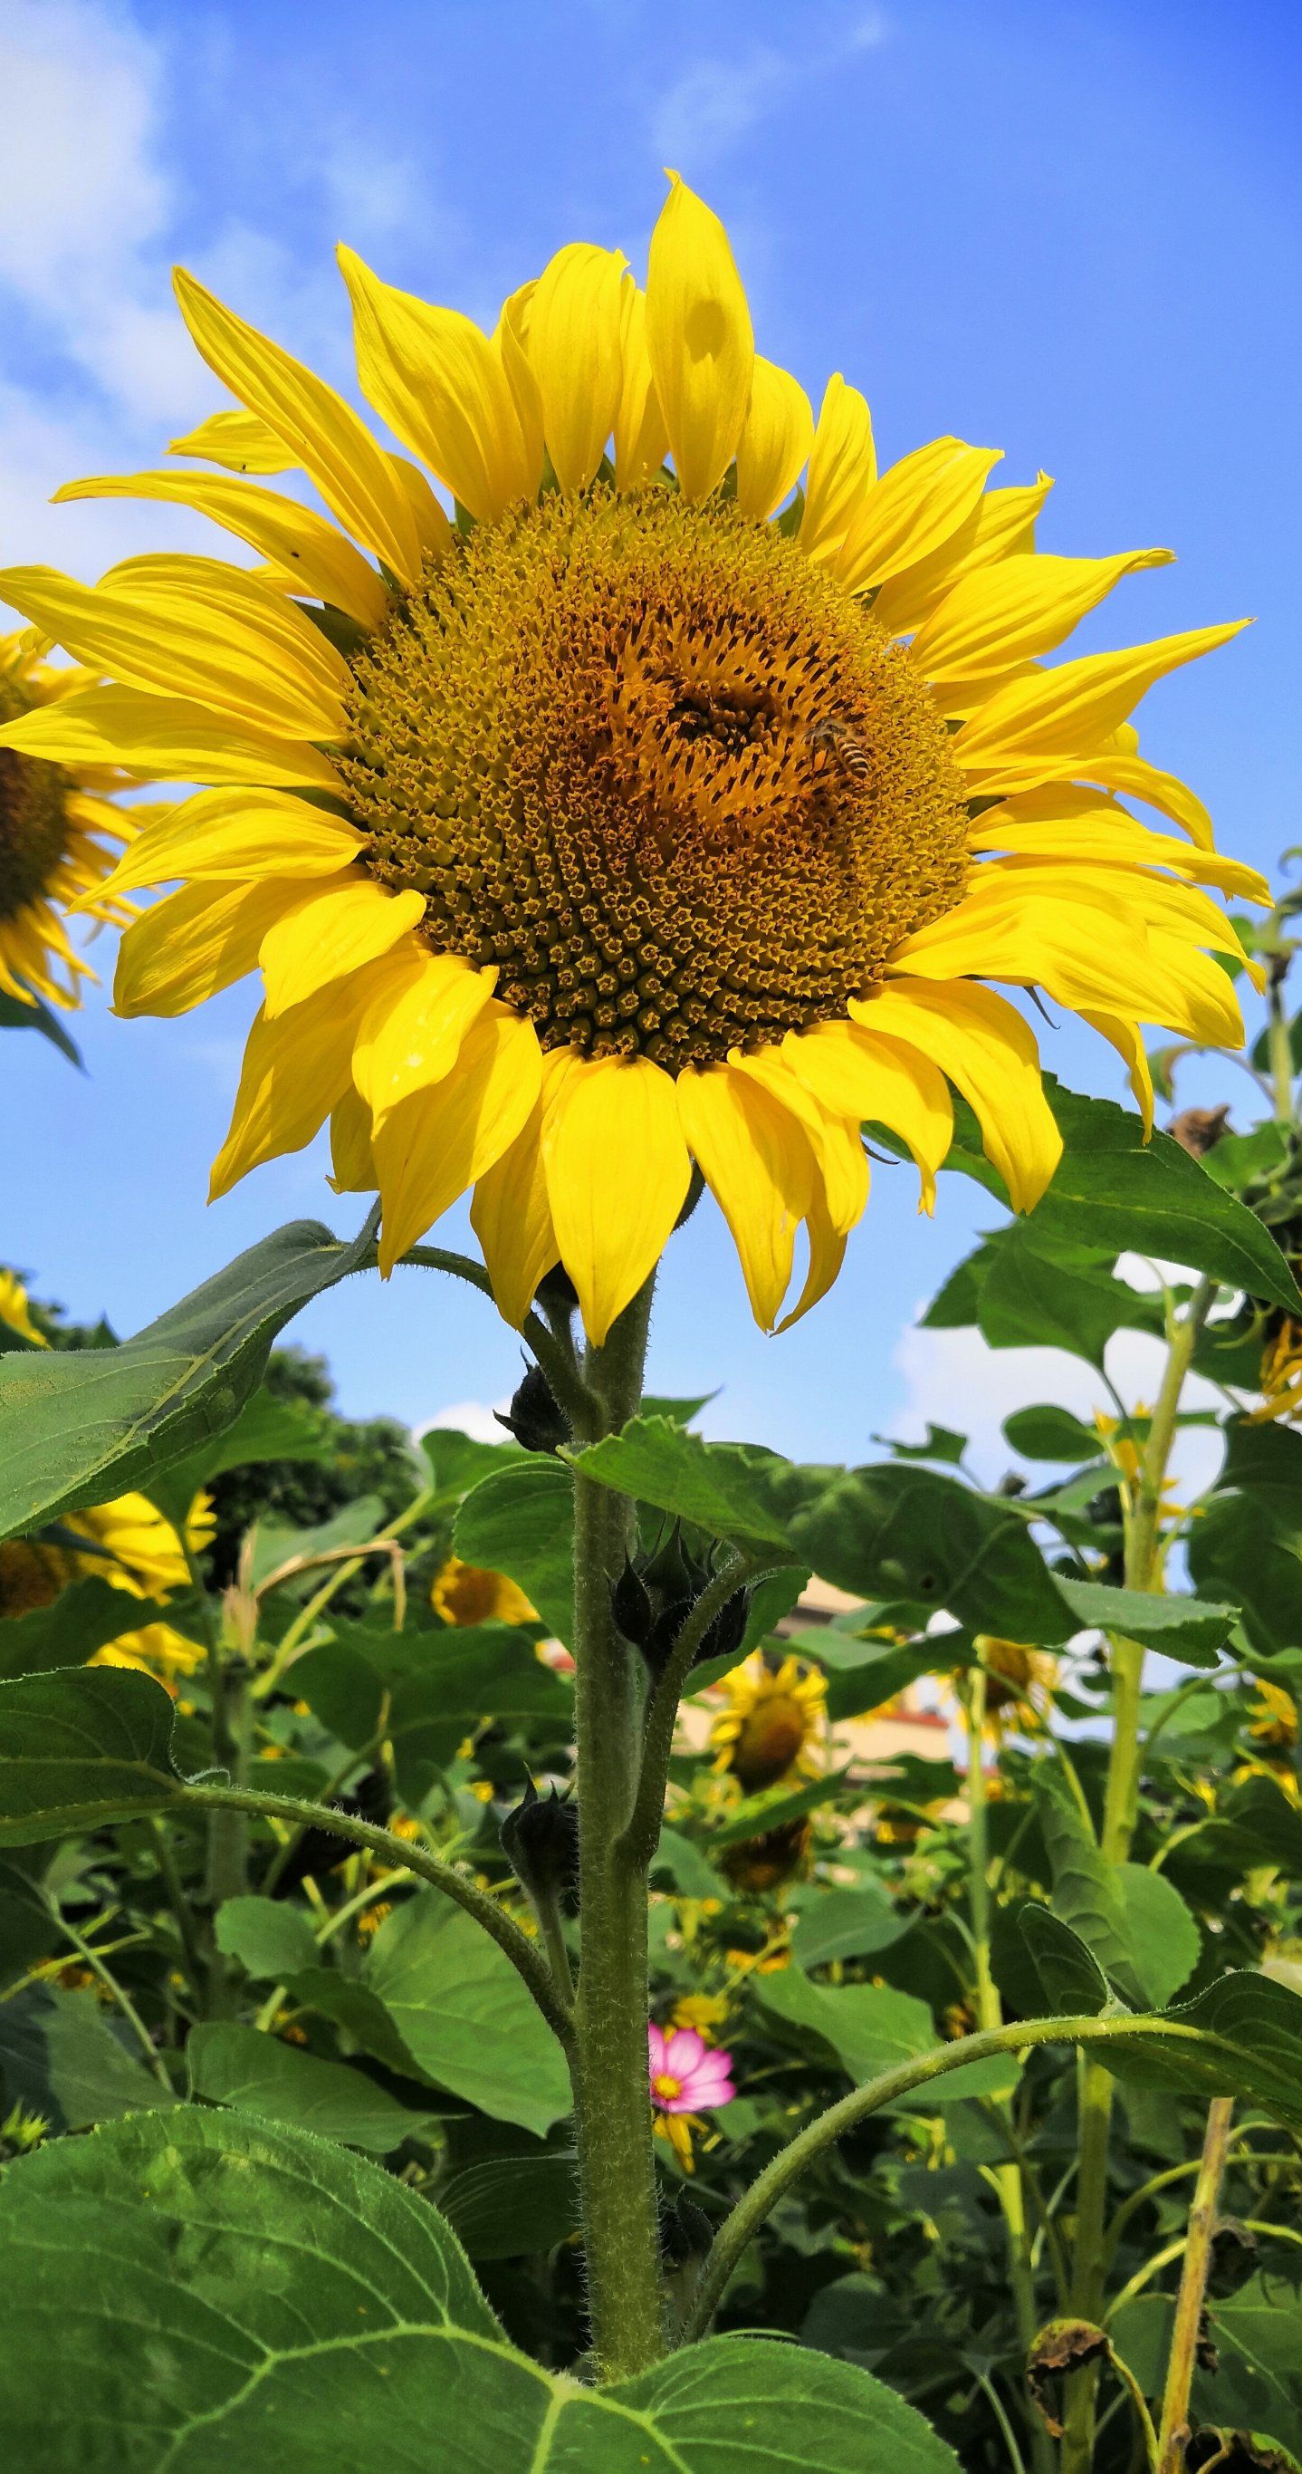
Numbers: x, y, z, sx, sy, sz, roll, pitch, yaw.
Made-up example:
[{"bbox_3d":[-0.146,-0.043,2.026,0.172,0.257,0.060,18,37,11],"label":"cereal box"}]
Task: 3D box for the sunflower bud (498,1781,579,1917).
[{"bbox_3d":[-0.024,0.137,0.437,0.020,0.030,0.020,0,-10,0],"label":"sunflower bud"}]

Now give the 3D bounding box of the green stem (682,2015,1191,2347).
[{"bbox_3d":[0.062,0.201,0.412,0.107,0.064,0.025,0,-10,0],"label":"green stem"}]

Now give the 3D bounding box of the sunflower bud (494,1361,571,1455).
[{"bbox_3d":[-0.027,0.039,0.455,0.019,0.024,0.018,0,-10,0],"label":"sunflower bud"}]

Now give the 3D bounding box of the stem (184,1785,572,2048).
[{"bbox_3d":[-0.059,0.148,0.420,0.083,0.053,0.022,0,-10,0],"label":"stem"}]

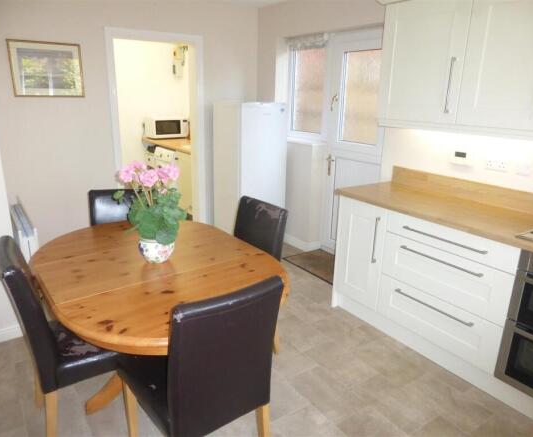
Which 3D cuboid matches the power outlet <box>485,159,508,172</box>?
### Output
[{"bbox_3d":[1.474,-0.341,2.586,0.012,0.086,0.146,-10,20,-34],"label":"power outlet"}]

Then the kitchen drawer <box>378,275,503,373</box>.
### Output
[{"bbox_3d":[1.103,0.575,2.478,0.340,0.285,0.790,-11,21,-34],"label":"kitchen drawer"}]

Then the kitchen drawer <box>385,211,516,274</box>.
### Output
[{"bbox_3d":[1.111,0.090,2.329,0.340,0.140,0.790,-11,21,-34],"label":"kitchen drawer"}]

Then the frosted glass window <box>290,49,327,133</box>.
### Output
[{"bbox_3d":[0.423,-1.285,4.106,0.060,0.870,0.580,-11,21,-34],"label":"frosted glass window"}]

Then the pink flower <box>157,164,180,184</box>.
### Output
[{"bbox_3d":[-0.471,-0.211,1.942,0.108,0.095,0.100,-3,18,-13],"label":"pink flower"}]

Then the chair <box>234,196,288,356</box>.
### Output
[{"bbox_3d":[-0.226,0.390,2.453,0.565,0.947,0.415,-11,21,-34],"label":"chair"}]

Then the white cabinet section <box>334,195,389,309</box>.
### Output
[{"bbox_3d":[0.632,0.238,2.801,0.050,0.725,0.405,-11,21,-34],"label":"white cabinet section"}]

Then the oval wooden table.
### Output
[{"bbox_3d":[-0.558,0.572,2.140,1.050,0.753,1.530,-10,20,-34],"label":"oval wooden table"}]

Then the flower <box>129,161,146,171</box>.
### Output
[{"bbox_3d":[-0.637,-0.258,2.000,0.082,0.065,0.082,-4,18,-17],"label":"flower"}]

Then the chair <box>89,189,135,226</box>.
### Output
[{"bbox_3d":[-0.907,0.325,2.609,0.420,0.940,0.550,-3,17,-16],"label":"chair"}]

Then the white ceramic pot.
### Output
[{"bbox_3d":[-0.554,0.146,2.031,0.180,0.125,0.180,-3,17,-15],"label":"white ceramic pot"}]

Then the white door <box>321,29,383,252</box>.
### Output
[{"bbox_3d":[0.836,-0.586,3.711,0.070,2.100,0.820,-11,21,-34],"label":"white door"}]

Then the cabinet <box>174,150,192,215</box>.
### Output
[{"bbox_3d":[-0.734,-0.431,5.062,0.570,0.780,0.600,-11,21,-34],"label":"cabinet"}]

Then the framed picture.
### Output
[{"bbox_3d":[-1.778,-1.212,3.301,0.523,0.424,0.020,-10,20,-34],"label":"framed picture"}]

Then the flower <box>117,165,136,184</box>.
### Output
[{"bbox_3d":[-0.679,-0.213,1.960,0.085,0.085,0.085,-4,18,-19],"label":"flower"}]

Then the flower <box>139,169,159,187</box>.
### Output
[{"bbox_3d":[-0.556,-0.195,1.920,0.095,0.088,0.092,-3,17,-16],"label":"flower"}]

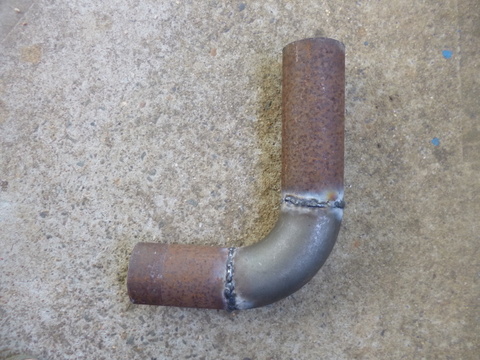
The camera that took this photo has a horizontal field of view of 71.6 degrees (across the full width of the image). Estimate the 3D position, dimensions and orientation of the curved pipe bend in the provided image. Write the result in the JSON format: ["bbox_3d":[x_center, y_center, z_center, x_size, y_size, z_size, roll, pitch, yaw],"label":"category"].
[{"bbox_3d":[-0.001,0.001,0.332,0.204,0.061,0.258,0,89,0],"label":"curved pipe bend"}]

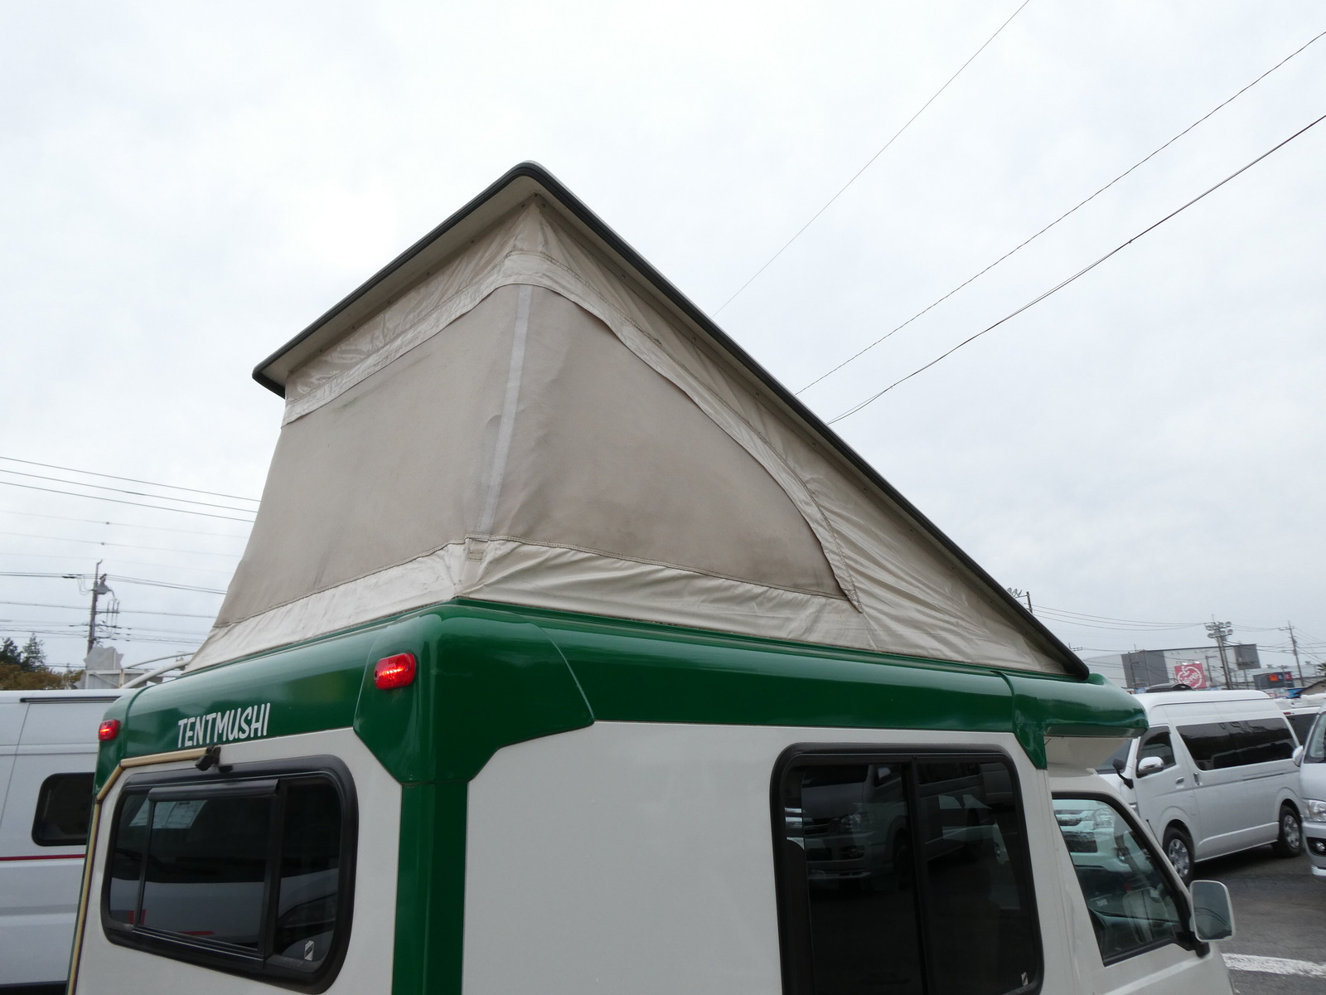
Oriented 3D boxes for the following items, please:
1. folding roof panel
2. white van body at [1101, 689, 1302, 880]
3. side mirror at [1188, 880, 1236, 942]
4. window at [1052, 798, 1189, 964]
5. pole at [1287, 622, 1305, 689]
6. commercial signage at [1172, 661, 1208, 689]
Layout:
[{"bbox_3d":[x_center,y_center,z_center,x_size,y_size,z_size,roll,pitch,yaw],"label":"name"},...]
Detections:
[{"bbox_3d":[0.076,0.121,2.661,2.292,0.831,1.237,15,-24,-43],"label":"folding roof panel"},{"bbox_3d":[6.904,3.892,12.750,5.380,2.285,1.880,7,-17,-35],"label":"white van body"},{"bbox_3d":[1.643,1.243,2.753,0.070,0.180,0.135,10,-21,-35],"label":"side mirror"},{"bbox_3d":[1.319,1.063,2.635,0.640,0.430,0.060,15,-24,-43],"label":"window"},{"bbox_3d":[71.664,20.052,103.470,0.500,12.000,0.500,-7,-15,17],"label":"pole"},{"bbox_3d":[66.020,22.223,115.000,3.500,3.300,0.300,-14,-19,37],"label":"commercial signage"}]

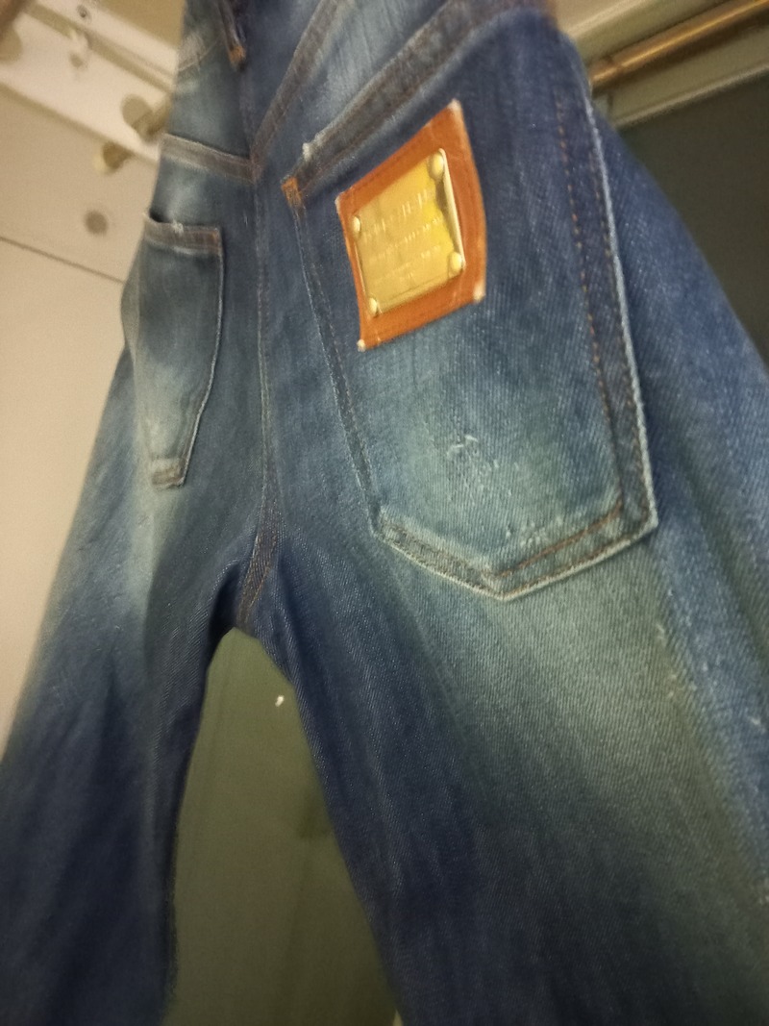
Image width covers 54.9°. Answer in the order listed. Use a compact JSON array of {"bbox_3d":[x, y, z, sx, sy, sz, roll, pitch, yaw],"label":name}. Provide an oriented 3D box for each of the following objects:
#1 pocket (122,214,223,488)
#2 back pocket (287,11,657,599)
[{"bbox_3d":[-0.133,-0.092,0.437,0.032,0.168,0.135,5,6,-36],"label":"pocket"},{"bbox_3d":[0.028,-0.052,0.267,0.025,0.178,0.143,-22,13,-38],"label":"back pocket"}]

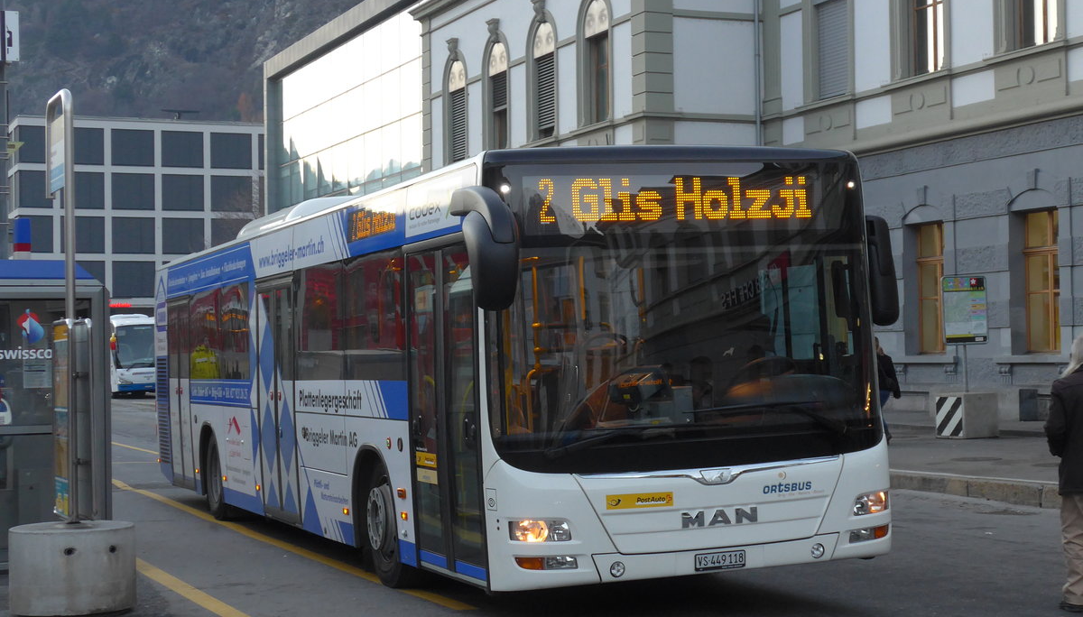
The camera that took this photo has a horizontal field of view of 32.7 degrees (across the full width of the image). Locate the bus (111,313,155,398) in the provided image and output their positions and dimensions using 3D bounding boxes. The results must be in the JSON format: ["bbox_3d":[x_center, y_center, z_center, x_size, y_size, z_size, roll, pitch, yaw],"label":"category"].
[{"bbox_3d":[-17.484,2.066,79.011,2.550,3.300,11.600,0,-2,-18],"label":"bus"}]

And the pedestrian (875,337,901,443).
[{"bbox_3d":[5.347,1.292,29.200,0.650,1.690,0.520,-1,-2,22],"label":"pedestrian"}]

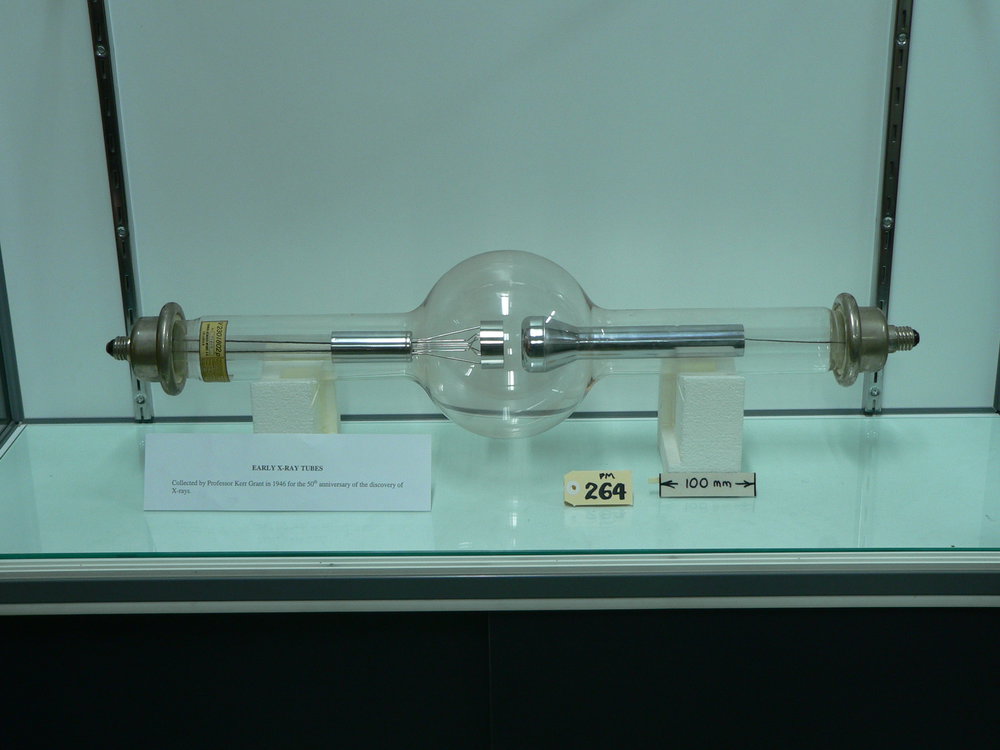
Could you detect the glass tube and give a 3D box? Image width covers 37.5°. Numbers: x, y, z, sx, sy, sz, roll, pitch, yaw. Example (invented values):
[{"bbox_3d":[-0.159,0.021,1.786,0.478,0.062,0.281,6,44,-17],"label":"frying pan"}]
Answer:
[{"bbox_3d":[0.011,-0.032,1.573,0.866,0.200,0.200,-1,20,1],"label":"glass tube"}]

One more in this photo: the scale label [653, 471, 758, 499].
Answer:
[{"bbox_3d":[0.219,0.116,1.552,0.101,0.026,0.004,-1,-7,1],"label":"scale label"}]

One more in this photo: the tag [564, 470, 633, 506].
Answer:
[{"bbox_3d":[0.103,0.119,1.539,0.071,0.035,0.003,-1,-8,1],"label":"tag"}]

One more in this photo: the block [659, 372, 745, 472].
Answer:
[{"bbox_3d":[0.217,0.042,1.598,0.077,0.129,0.124,-1,20,1],"label":"block"}]

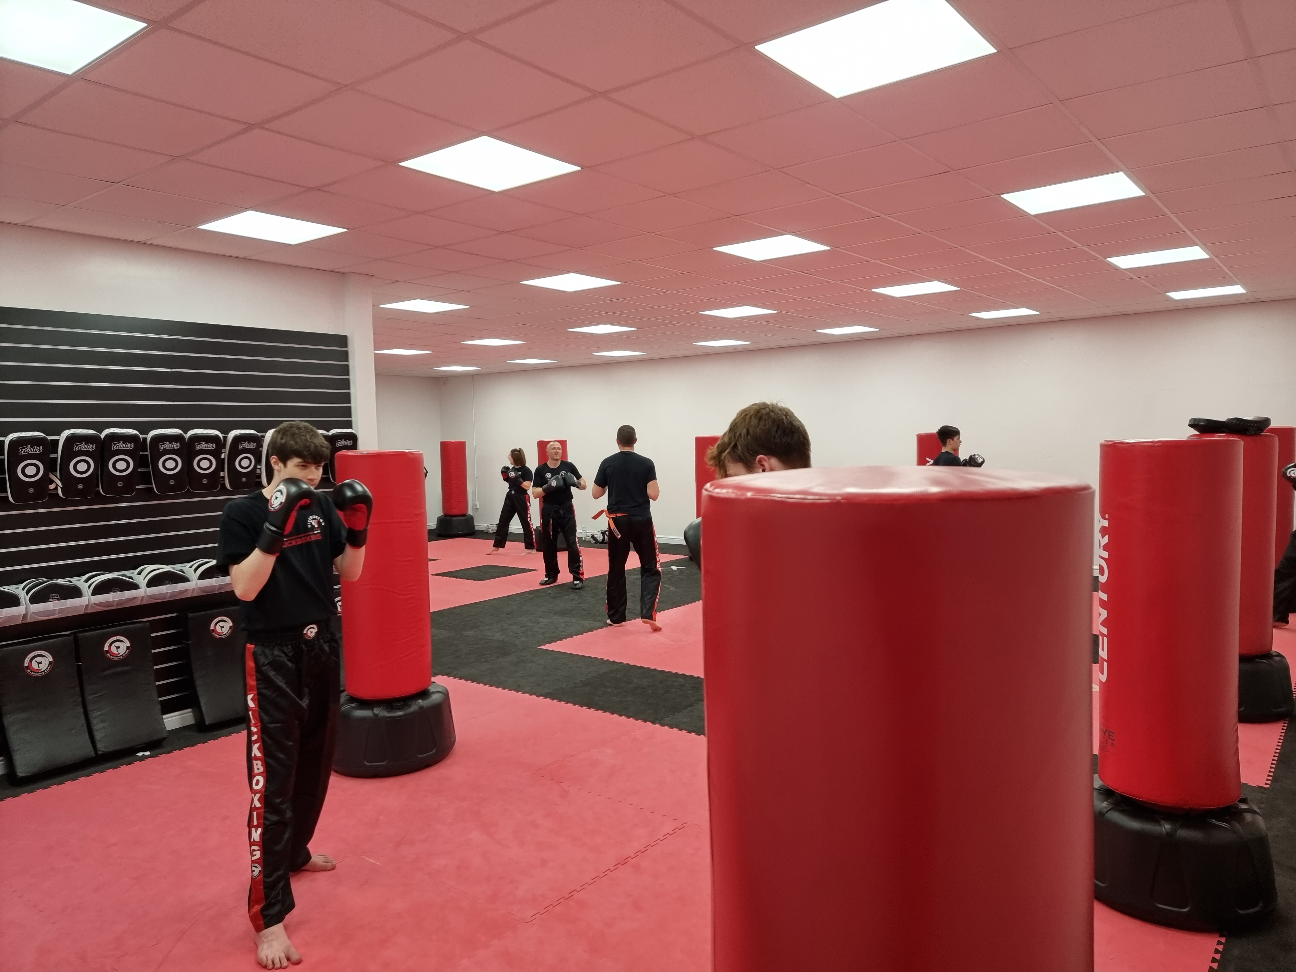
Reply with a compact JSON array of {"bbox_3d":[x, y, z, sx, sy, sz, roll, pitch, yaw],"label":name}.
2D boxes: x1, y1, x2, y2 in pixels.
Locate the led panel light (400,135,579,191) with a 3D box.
[{"bbox_3d":[-0.683,-1.408,3.926,0.595,0.030,0.595,1,4,39],"label":"led panel light"}]

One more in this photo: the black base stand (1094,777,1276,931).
[{"bbox_3d":[1.931,1.337,3.375,0.670,0.330,0.670,-1,3,0],"label":"black base stand"}]

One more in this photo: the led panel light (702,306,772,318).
[{"bbox_3d":[0.891,-1.709,8.790,0.595,0.035,0.595,1,4,39],"label":"led panel light"}]

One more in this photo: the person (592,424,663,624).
[{"bbox_3d":[-0.190,0.362,8.184,0.610,1.810,0.500,-2,3,-2],"label":"person"}]

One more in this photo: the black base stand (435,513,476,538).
[{"bbox_3d":[-3.460,0.722,16.200,0.670,0.330,0.670,-1,3,0],"label":"black base stand"}]

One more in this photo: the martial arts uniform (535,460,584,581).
[{"bbox_3d":[-1.035,0.405,10.500,0.570,1.410,0.400,-1,3,9],"label":"martial arts uniform"}]

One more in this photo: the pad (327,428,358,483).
[{"bbox_3d":[-2.108,-0.207,6.210,0.110,0.380,0.190,1,4,38],"label":"pad"}]

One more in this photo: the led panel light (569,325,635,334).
[{"bbox_3d":[-0.498,-1.743,9.922,0.595,0.030,0.595,1,4,38],"label":"led panel light"}]

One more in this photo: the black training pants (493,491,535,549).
[{"bbox_3d":[-2.048,0.532,13.779,0.570,0.920,0.420,1,4,37],"label":"black training pants"}]

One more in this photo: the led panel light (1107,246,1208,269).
[{"bbox_3d":[3.724,-1.670,6.546,0.595,0.035,0.595,1,4,39],"label":"led panel light"}]

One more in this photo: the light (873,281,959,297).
[{"bbox_3d":[2.313,-1.698,7.731,0.595,0.030,0.595,1,4,38],"label":"light"}]

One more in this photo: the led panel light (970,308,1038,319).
[{"bbox_3d":[3.780,-1.832,9.504,0.595,0.030,0.595,1,4,39],"label":"led panel light"}]

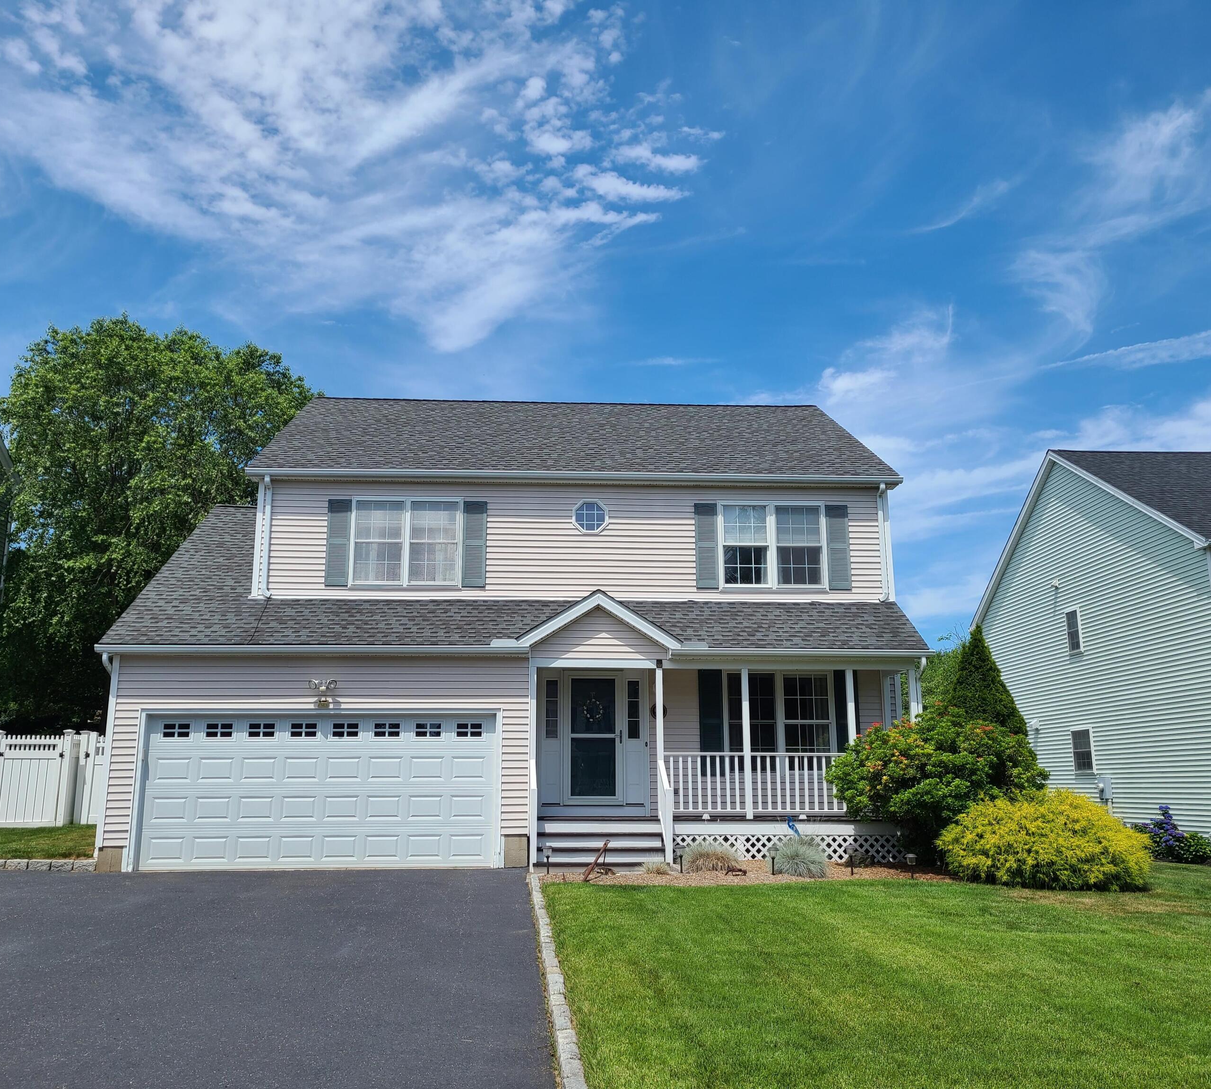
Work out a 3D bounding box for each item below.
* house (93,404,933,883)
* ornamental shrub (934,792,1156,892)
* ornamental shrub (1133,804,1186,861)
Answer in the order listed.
[{"bbox_3d":[-1.364,1.172,20.957,12.040,9.050,11.300,1,-13,-4],"label":"house"},{"bbox_3d":[5.871,3.904,14.597,2.700,1.203,2.350,1,-13,-4],"label":"ornamental shrub"},{"bbox_3d":[10.652,5.529,21.010,1.050,1.042,1.000,1,-13,-4],"label":"ornamental shrub"}]

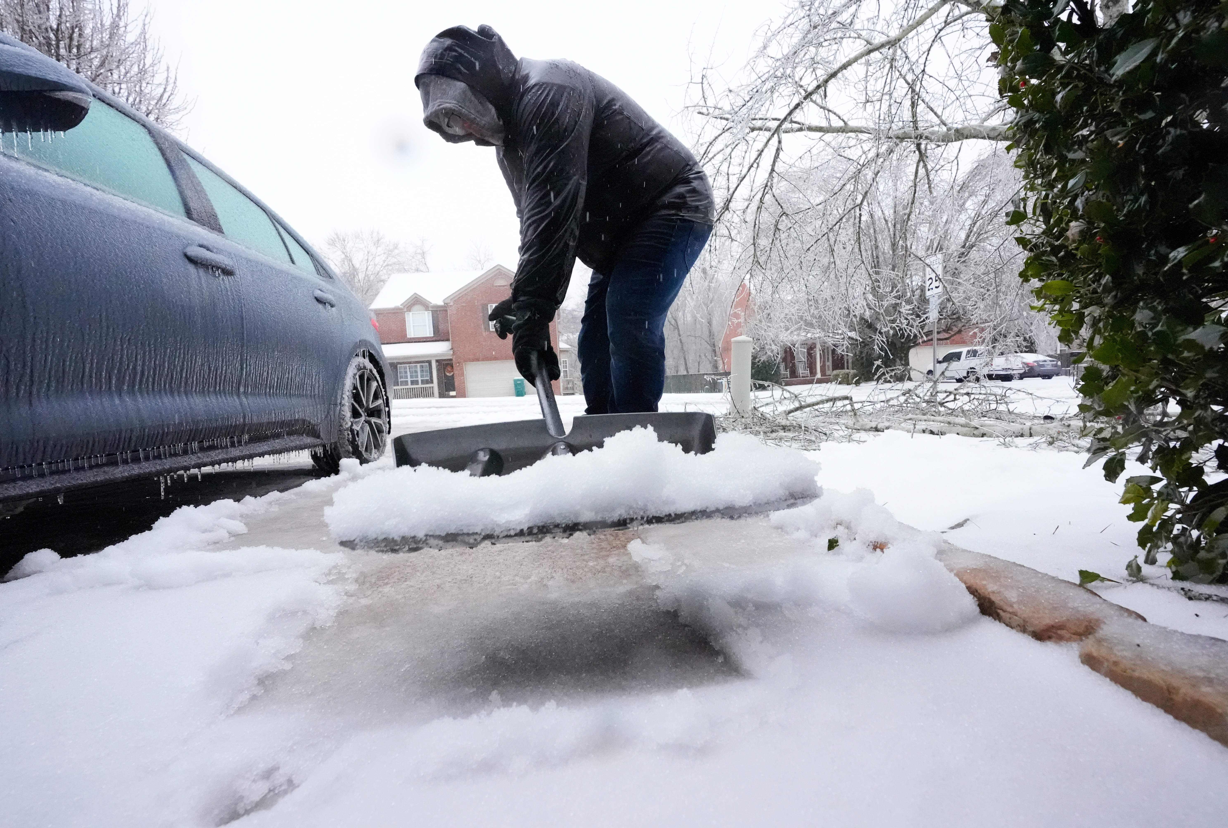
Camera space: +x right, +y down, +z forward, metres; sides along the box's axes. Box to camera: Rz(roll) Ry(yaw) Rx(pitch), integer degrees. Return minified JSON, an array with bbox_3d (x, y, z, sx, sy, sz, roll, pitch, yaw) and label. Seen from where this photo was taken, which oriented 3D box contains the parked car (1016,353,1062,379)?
[{"bbox_3d":[24.444,-2.845,33.258,1.820,1.490,4.800,-2,5,9],"label":"parked car"}]

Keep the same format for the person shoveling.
[{"bbox_3d":[-0.090,-0.380,1.570,0.970,1.330,0.720,-6,6,-34],"label":"person shoveling"}]

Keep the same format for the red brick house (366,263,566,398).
[{"bbox_3d":[-9.432,-5.603,38.067,12.400,8.300,11.500,-3,5,-4],"label":"red brick house"}]

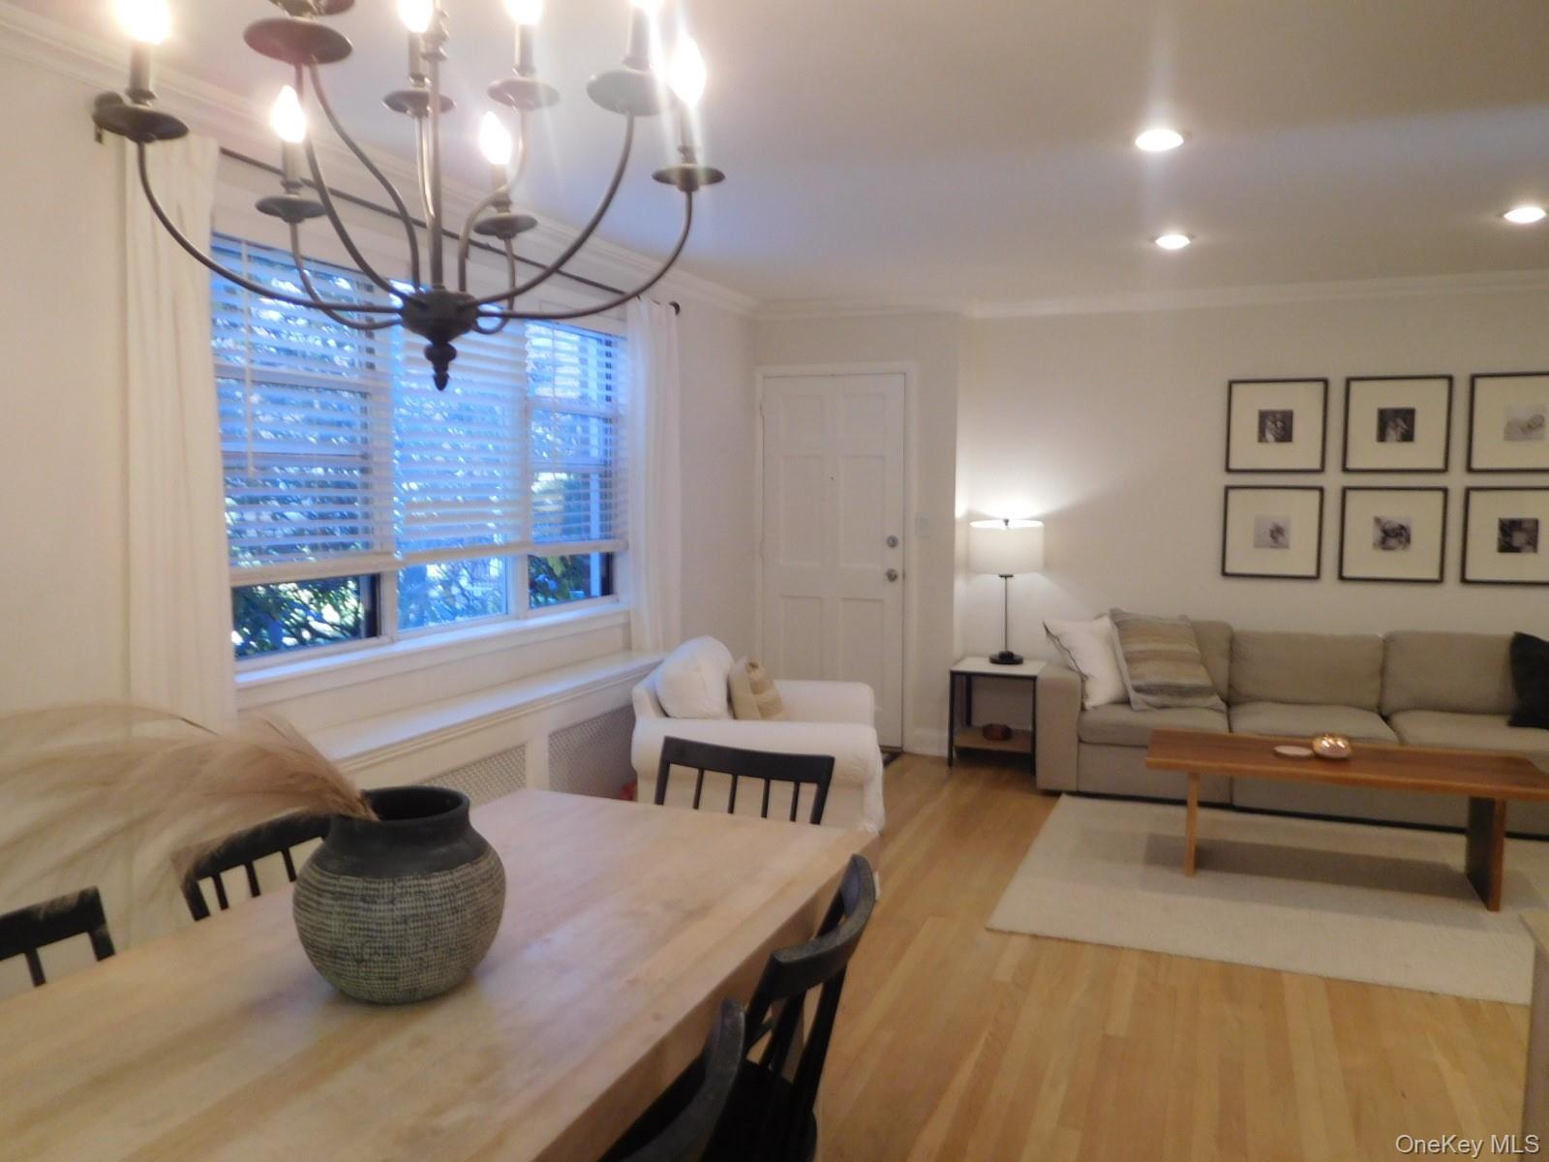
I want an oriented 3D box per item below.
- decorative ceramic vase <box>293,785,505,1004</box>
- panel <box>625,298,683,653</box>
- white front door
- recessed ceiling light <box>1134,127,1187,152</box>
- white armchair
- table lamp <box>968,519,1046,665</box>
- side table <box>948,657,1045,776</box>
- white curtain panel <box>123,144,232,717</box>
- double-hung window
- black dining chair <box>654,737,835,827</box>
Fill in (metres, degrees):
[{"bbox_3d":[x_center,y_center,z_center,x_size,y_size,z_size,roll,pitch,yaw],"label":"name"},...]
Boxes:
[{"bbox_3d":[-0.509,0.424,1.533,0.275,0.250,0.275,0,5,0],"label":"decorative ceramic vase"},{"bbox_3d":[-0.535,-0.477,4.976,0.110,1.610,0.360,2,5,23],"label":"panel"},{"bbox_3d":[0.321,-0.102,6.158,0.820,2.030,0.060,2,5,23],"label":"white front door"},{"bbox_3d":[1.124,-1.291,3.257,0.160,0.030,0.160,2,5,23],"label":"recessed ceiling light"},{"bbox_3d":[-0.002,0.621,4.382,0.900,0.880,1.050,1,5,7],"label":"white armchair"},{"bbox_3d":[1.220,0.054,5.879,0.395,0.761,0.395,2,5,23],"label":"table lamp"},{"bbox_3d":[1.175,0.692,5.846,0.440,0.504,0.420,2,5,23],"label":"side table"},{"bbox_3d":[-1.465,-0.287,2.771,0.110,1.590,0.260,2,5,23],"label":"white curtain panel"},{"bbox_3d":[-1.086,-0.414,3.950,0.120,1.150,2.160,2,5,23],"label":"double-hung window"},{"bbox_3d":[-0.150,0.810,2.393,0.460,0.830,0.520,2,5,23],"label":"black dining chair"}]

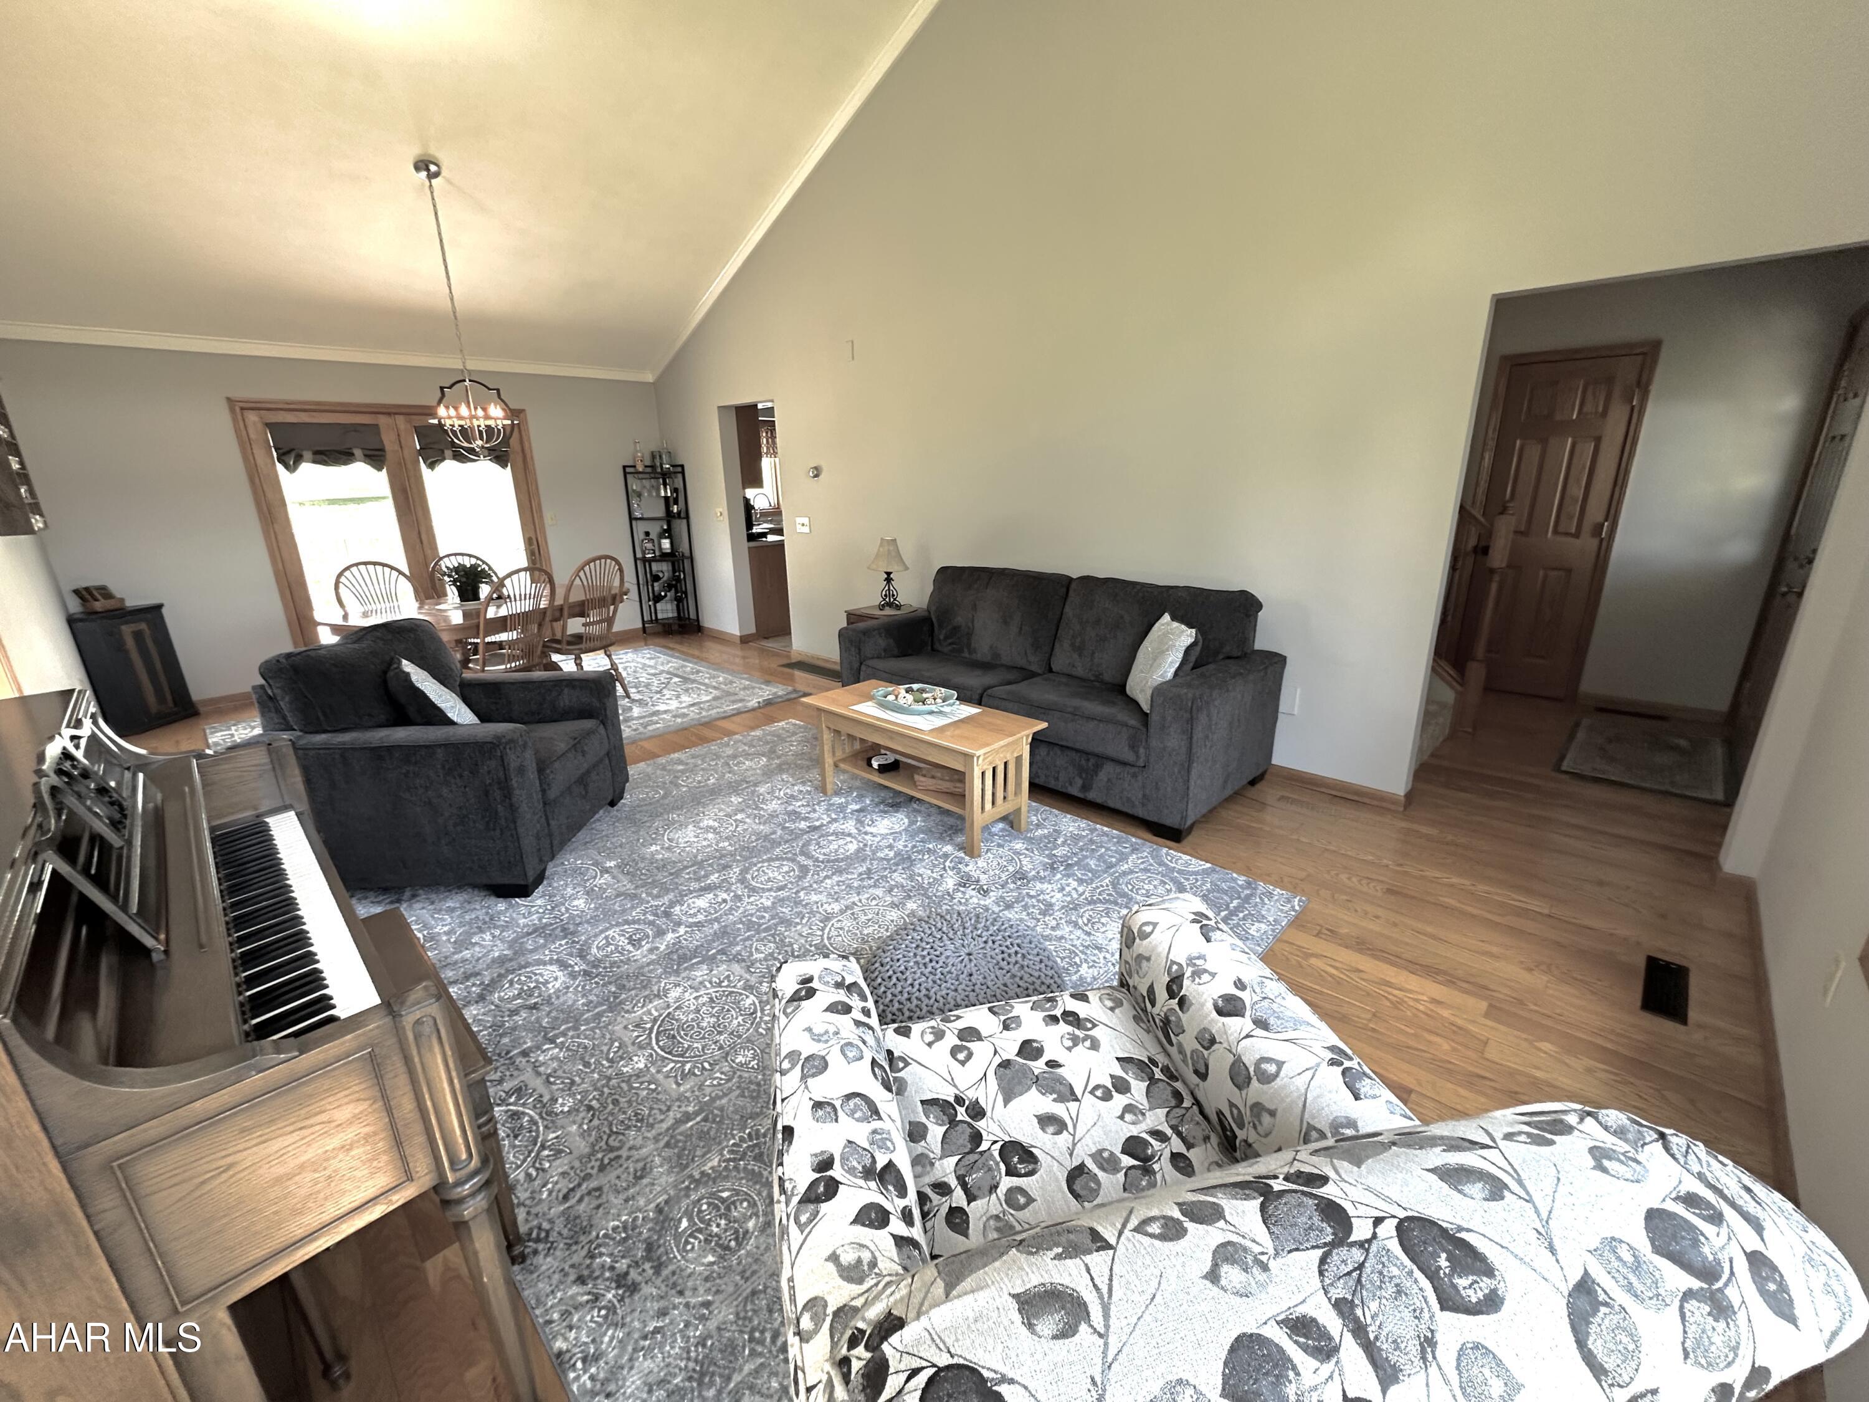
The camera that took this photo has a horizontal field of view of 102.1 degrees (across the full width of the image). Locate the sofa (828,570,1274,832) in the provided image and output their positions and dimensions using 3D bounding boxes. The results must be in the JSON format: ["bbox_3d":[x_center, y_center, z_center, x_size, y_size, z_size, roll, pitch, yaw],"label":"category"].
[{"bbox_3d":[0.563,-0.179,4.016,2.170,0.970,0.970,15,23,42],"label":"sofa"}]

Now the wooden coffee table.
[{"bbox_3d":[-0.069,0.275,3.410,1.090,0.480,0.455,15,23,42],"label":"wooden coffee table"}]

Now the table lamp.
[{"bbox_3d":[-0.313,-0.867,5.149,0.290,0.485,0.290,-1,17,0],"label":"table lamp"}]

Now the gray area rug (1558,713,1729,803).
[{"bbox_3d":[3.696,0.283,3.922,0.660,0.012,1.140,15,23,43],"label":"gray area rug"}]

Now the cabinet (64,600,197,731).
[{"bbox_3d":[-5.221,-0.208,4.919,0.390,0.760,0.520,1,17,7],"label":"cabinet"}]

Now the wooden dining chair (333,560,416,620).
[{"bbox_3d":[-3.382,-0.378,4.910,0.560,1.020,0.500,5,18,21],"label":"wooden dining chair"}]

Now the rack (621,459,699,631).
[{"bbox_3d":[-2.659,-1.494,7.519,0.560,1.625,0.310,-1,17,0],"label":"rack"}]

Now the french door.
[{"bbox_3d":[-4.153,-1.286,6.133,0.120,2.090,1.920,15,23,43],"label":"french door"}]

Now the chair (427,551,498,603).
[{"bbox_3d":[-3.176,-0.518,5.354,0.550,1.000,0.480,15,23,42],"label":"chair"}]

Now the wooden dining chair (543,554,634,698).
[{"bbox_3d":[-2.413,-0.468,5.135,0.560,1.020,0.500,5,18,19],"label":"wooden dining chair"}]

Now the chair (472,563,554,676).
[{"bbox_3d":[-2.648,-0.311,4.632,0.560,1.020,0.500,5,18,19],"label":"chair"}]

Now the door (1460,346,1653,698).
[{"bbox_3d":[3.775,-1.034,4.718,0.680,2.060,0.090,15,23,42],"label":"door"}]

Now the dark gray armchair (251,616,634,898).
[{"bbox_3d":[-1.997,0.149,3.155,0.940,0.960,0.980,-1,17,0],"label":"dark gray armchair"}]

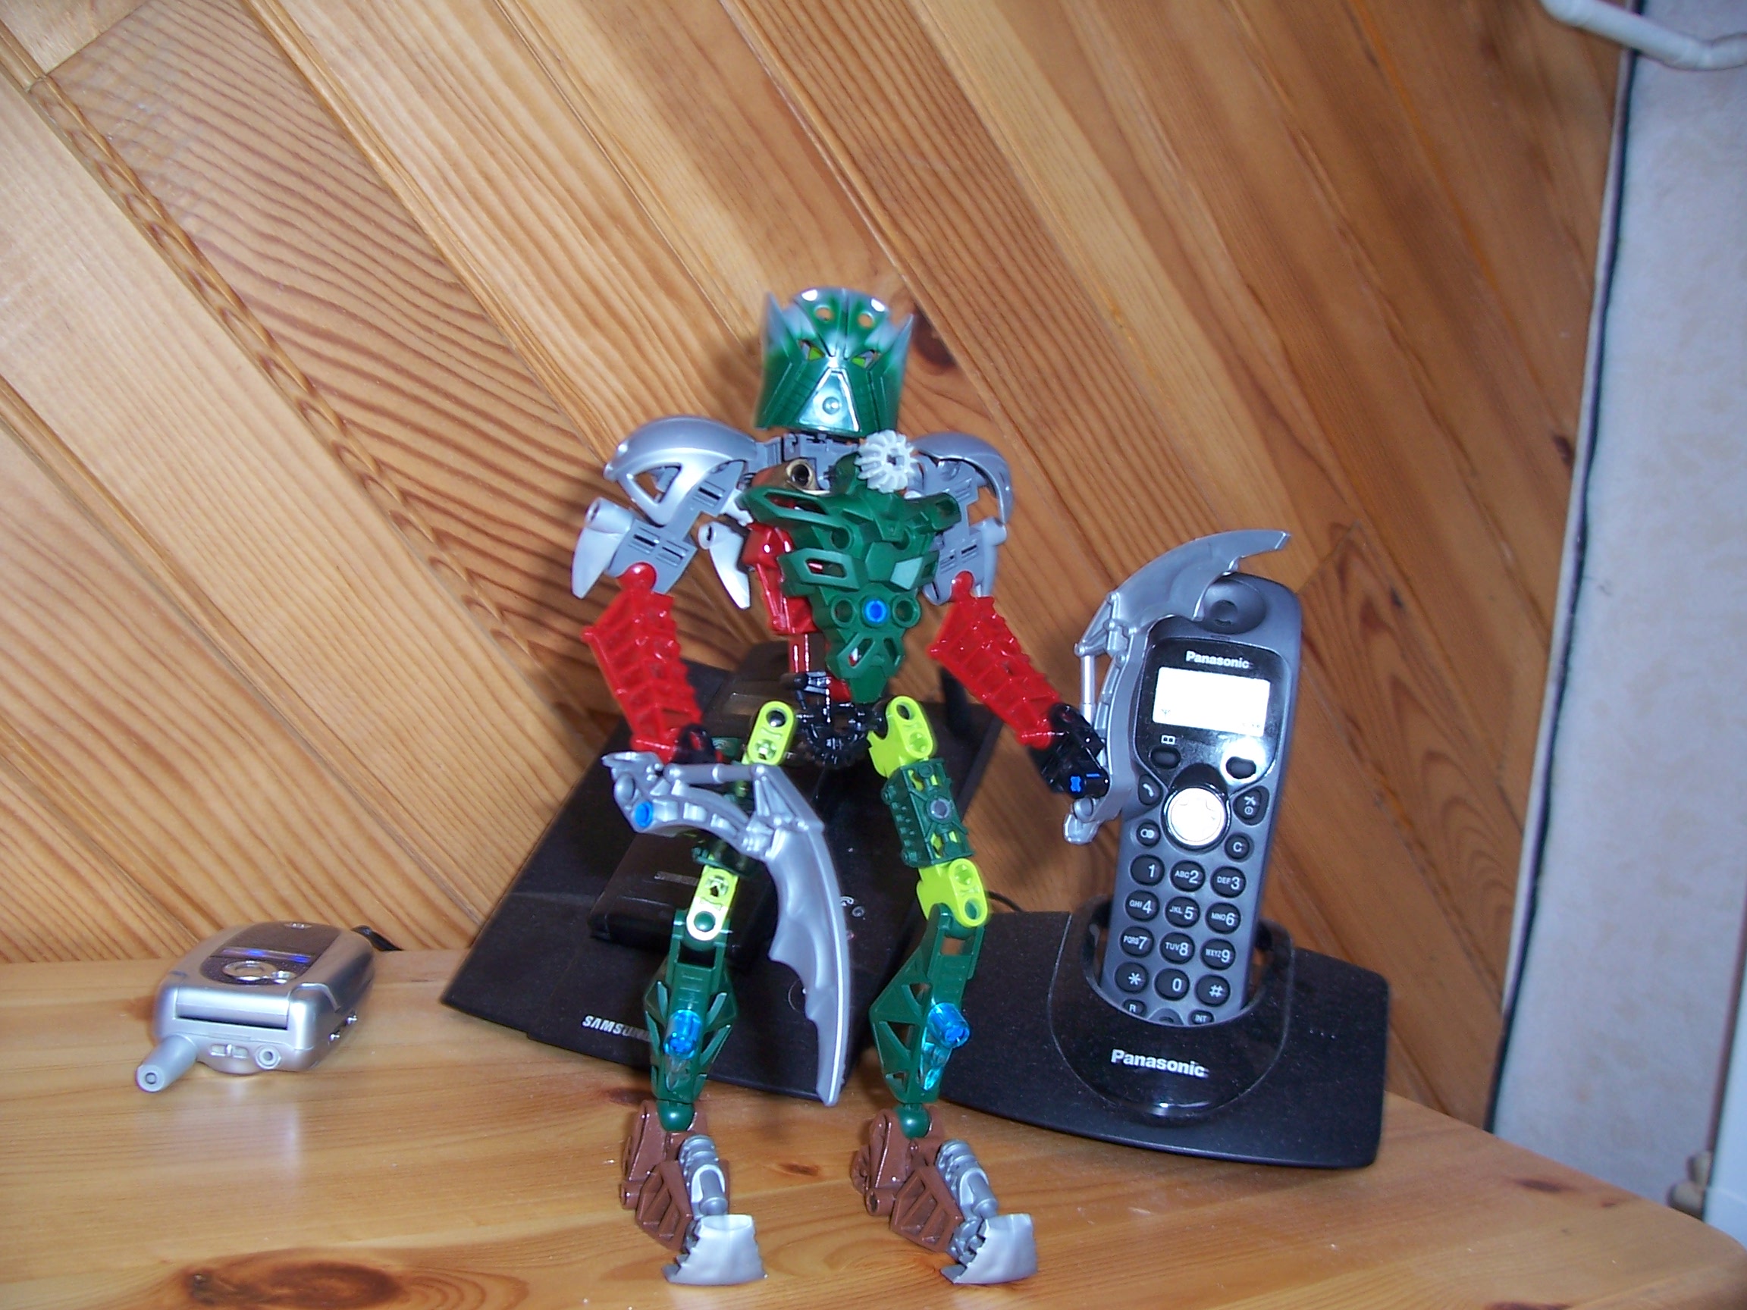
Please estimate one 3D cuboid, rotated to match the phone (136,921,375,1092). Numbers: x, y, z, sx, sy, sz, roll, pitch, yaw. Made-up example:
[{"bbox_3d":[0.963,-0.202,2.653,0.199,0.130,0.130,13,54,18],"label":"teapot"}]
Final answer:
[{"bbox_3d":[-0.173,0.098,0.493,0.047,0.024,0.100,5,6,-5],"label":"phone"}]

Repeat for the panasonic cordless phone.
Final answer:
[{"bbox_3d":[0.100,0.047,0.520,0.048,0.145,0.032,7,-9,15],"label":"panasonic cordless phone"}]

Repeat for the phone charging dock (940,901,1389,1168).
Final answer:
[{"bbox_3d":[0.089,0.105,0.508,0.126,0.056,0.088,7,6,14],"label":"phone charging dock"}]

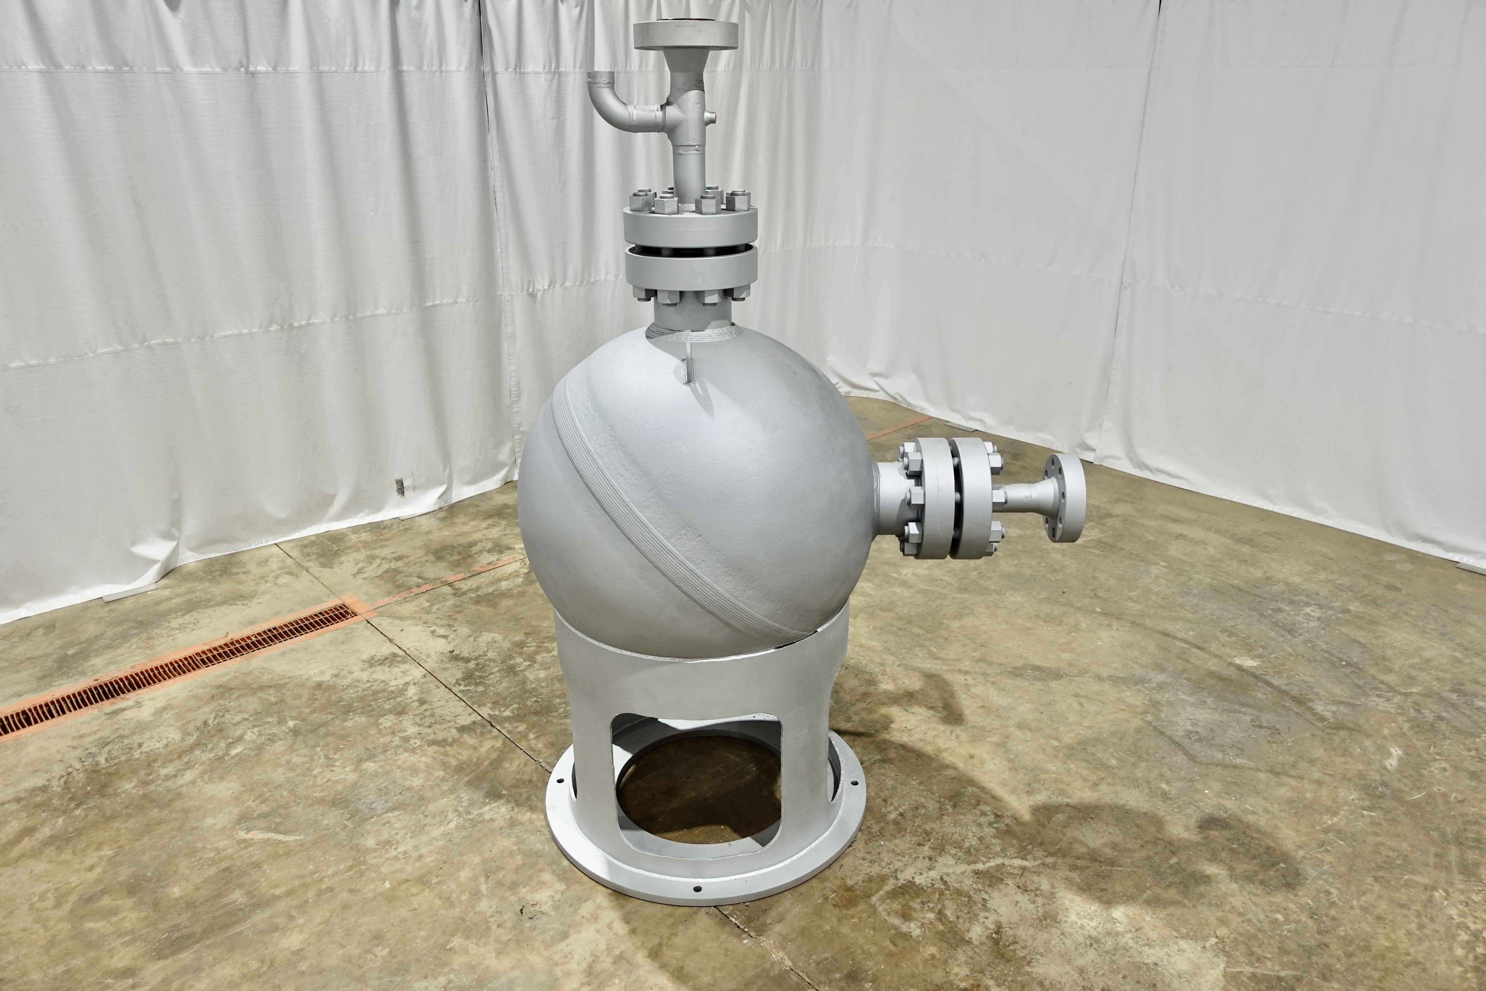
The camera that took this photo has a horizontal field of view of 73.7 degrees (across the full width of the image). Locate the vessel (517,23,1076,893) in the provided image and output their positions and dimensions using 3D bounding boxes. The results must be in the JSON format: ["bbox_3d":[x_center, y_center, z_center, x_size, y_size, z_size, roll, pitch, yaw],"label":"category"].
[{"bbox_3d":[0.215,-0.138,3.919,2.219,3.147,1.431,0,21,2],"label":"vessel"}]

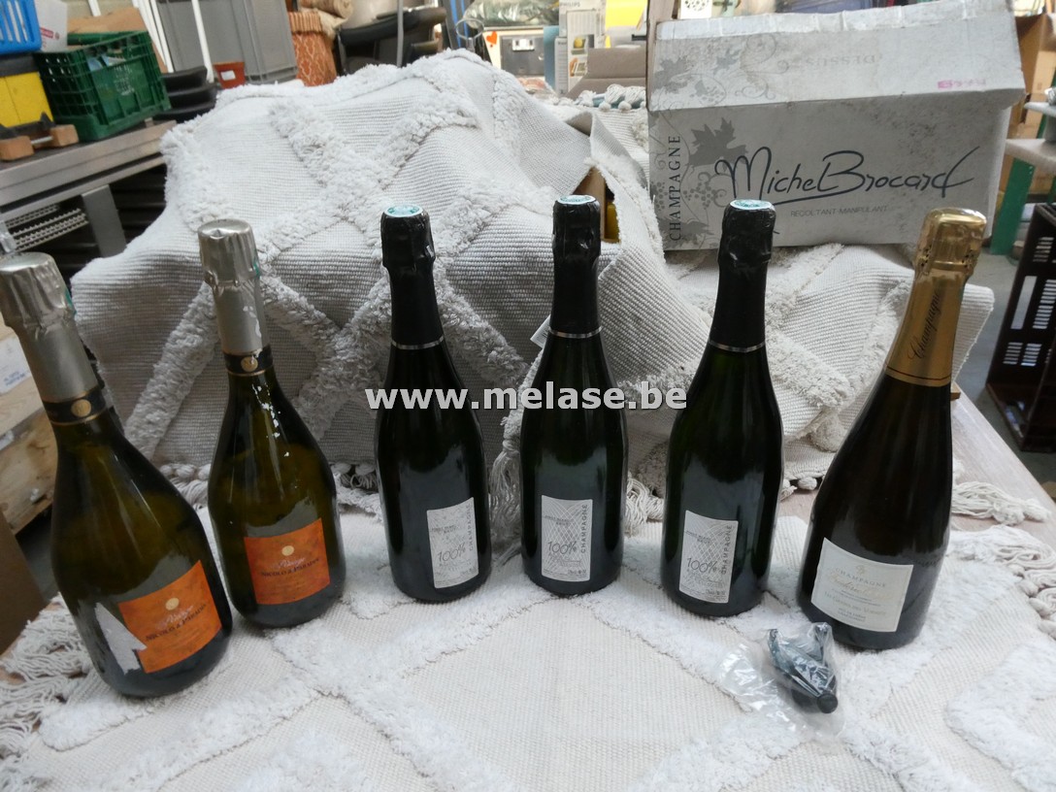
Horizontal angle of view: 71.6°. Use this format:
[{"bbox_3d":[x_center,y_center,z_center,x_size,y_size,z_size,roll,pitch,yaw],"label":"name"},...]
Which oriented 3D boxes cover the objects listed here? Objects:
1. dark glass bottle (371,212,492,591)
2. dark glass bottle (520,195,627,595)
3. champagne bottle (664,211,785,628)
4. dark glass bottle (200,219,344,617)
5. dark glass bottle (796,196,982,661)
[{"bbox_3d":[-0.080,0.013,0.576,0.088,0.318,0.088,-14,30,-23],"label":"dark glass bottle"},{"bbox_3d":[0.037,0.007,0.576,0.088,0.318,0.088,4,28,11],"label":"dark glass bottle"},{"bbox_3d":[0.151,0.017,0.550,0.088,0.318,0.088,10,30,23],"label":"champagne bottle"},{"bbox_3d":[-0.202,0.026,0.556,0.095,0.311,0.095,-13,27,-25],"label":"dark glass bottle"},{"bbox_3d":[0.261,0.031,0.516,0.089,0.315,0.089,17,29,30],"label":"dark glass bottle"}]

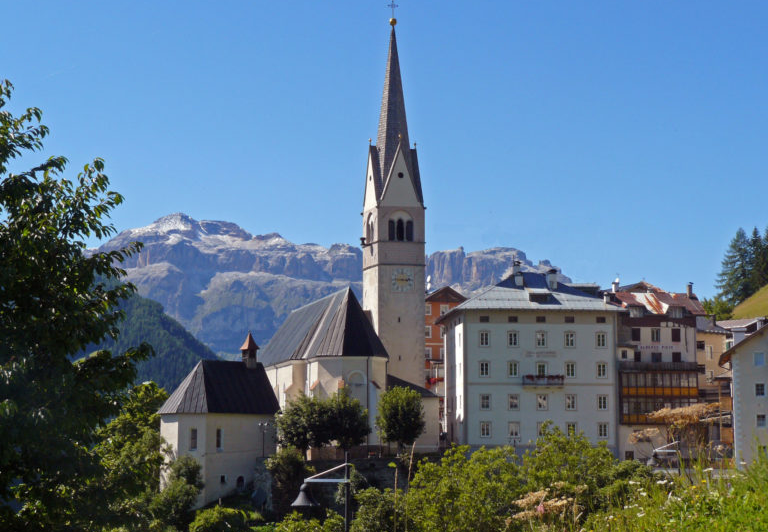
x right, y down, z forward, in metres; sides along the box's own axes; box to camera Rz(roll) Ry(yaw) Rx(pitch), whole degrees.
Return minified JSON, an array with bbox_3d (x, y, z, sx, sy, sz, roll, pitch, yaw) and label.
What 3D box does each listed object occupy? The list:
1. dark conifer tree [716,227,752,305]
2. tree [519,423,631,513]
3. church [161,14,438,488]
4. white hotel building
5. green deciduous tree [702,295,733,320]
[{"bbox_3d":[67.540,0.000,282.164,7.000,15.400,6.800,0,-7,0],"label":"dark conifer tree"},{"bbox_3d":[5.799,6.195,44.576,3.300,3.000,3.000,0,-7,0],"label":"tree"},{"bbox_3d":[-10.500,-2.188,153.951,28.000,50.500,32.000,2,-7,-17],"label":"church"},{"bbox_3d":[15.400,10.549,156.698,17.000,20.700,15.000,1,-7,-5],"label":"white hotel building"},{"bbox_3d":[54.880,7.158,240.963,5.000,5.000,4.700,0,-7,0],"label":"green deciduous tree"}]

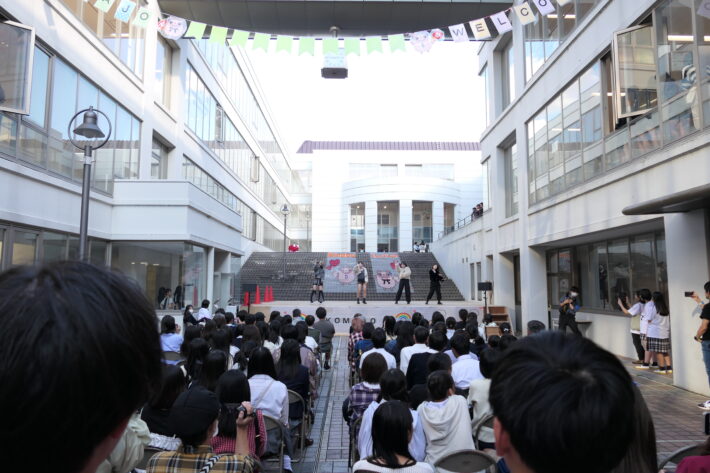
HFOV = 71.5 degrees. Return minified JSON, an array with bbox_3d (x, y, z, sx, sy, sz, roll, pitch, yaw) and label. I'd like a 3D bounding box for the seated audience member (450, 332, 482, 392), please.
[{"bbox_3d":[1.162,1.633,5.327,0.500,1.240,0.750,0,-6,2],"label":"seated audience member"}]

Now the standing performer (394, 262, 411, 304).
[{"bbox_3d":[1.869,1.837,19.138,0.660,1.610,0.420,0,-6,2],"label":"standing performer"}]

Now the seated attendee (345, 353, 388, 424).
[{"bbox_3d":[0.110,1.522,4.018,0.480,1.190,0.750,0,-6,-1],"label":"seated attendee"}]

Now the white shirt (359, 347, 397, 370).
[{"bbox_3d":[0.273,1.552,5.726,0.460,0.580,0.300,0,-6,-1],"label":"white shirt"}]

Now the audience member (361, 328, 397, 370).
[{"bbox_3d":[0.271,1.687,5.913,0.480,1.250,0.750,0,-6,-1],"label":"audience member"}]

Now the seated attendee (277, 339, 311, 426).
[{"bbox_3d":[-0.638,1.632,4.989,0.450,1.209,0.750,0,-6,-1],"label":"seated attendee"}]

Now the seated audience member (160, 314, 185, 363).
[{"bbox_3d":[-2.746,1.837,7.517,0.460,1.270,0.720,-1,-6,13],"label":"seated audience member"}]

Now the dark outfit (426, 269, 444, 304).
[{"bbox_3d":[3.135,1.955,19.143,0.680,1.380,0.450,2,-6,-21],"label":"dark outfit"}]

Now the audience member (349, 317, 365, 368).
[{"bbox_3d":[0.080,1.855,7.535,0.450,1.274,0.750,0,-6,-1],"label":"audience member"}]

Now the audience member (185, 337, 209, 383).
[{"bbox_3d":[-1.501,1.609,4.858,0.450,1.230,0.750,0,-6,-1],"label":"audience member"}]

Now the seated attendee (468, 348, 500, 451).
[{"bbox_3d":[1.115,1.530,4.087,0.450,1.232,0.750,0,-6,-1],"label":"seated attendee"}]

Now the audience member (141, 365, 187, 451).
[{"bbox_3d":[-1.215,1.443,3.305,0.480,1.200,0.750,0,-6,2],"label":"audience member"}]

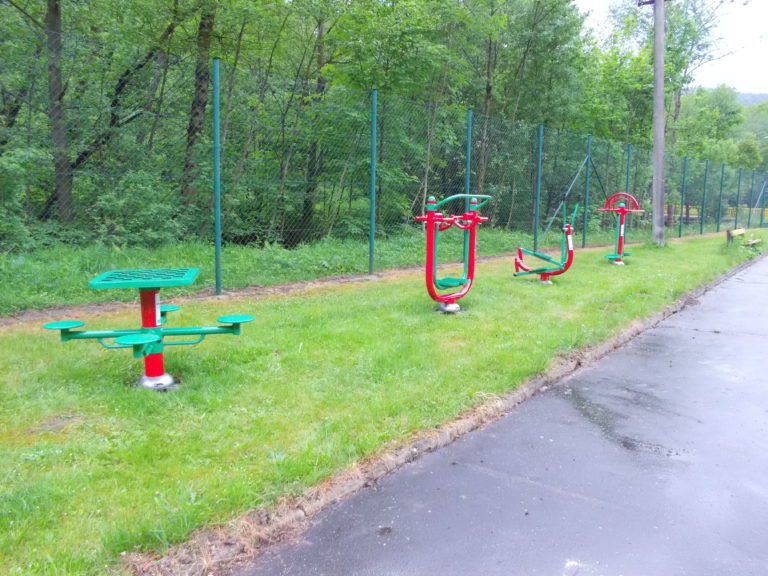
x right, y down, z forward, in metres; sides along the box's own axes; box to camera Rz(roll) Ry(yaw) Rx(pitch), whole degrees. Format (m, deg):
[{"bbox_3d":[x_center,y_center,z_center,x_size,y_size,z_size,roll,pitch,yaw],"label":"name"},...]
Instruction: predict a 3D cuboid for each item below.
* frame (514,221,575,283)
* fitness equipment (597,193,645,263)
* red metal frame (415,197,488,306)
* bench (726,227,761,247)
[{"bbox_3d":[2.737,-0.593,10.907,1.020,1.034,0.360,8,10,40],"label":"frame"},{"bbox_3d":[5.305,-1.331,14.491,1.080,1.581,0.850,8,10,40],"label":"fitness equipment"},{"bbox_3d":[0.890,-0.441,8.117,0.560,1.450,1.020,8,10,40],"label":"red metal frame"},{"bbox_3d":[12.115,-1.699,21.638,0.780,0.540,1.700,7,10,35],"label":"bench"}]

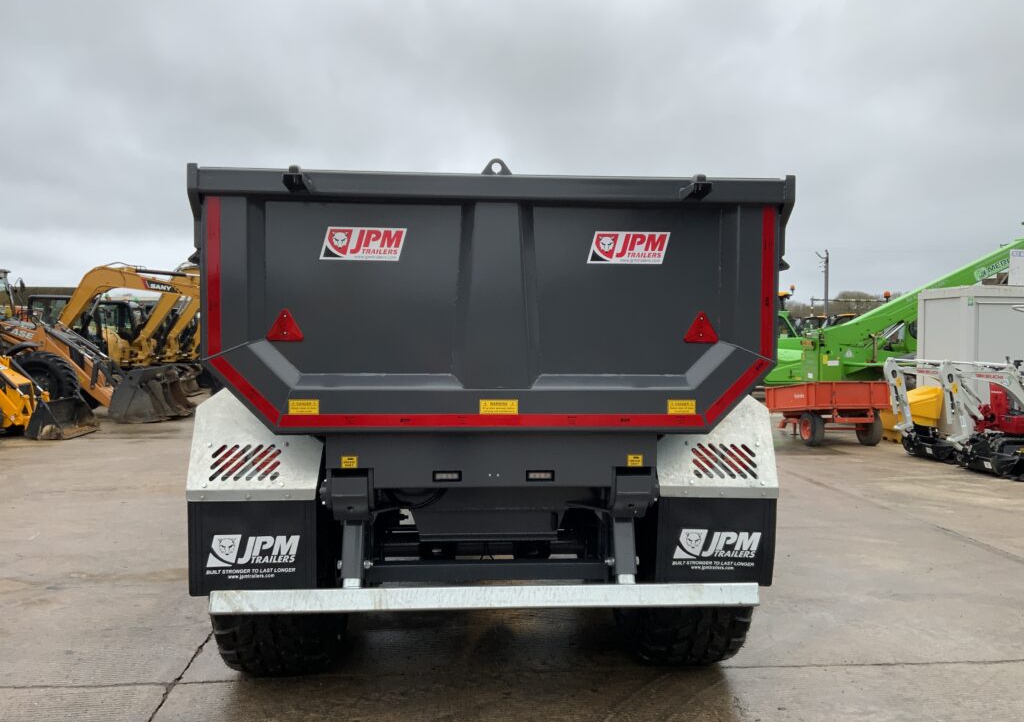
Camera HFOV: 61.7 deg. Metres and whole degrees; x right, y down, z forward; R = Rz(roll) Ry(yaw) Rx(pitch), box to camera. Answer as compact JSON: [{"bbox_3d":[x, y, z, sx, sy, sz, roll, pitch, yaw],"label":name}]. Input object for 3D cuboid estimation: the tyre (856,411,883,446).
[{"bbox_3d":[5.659,1.084,13.580,0.200,0.525,0.525,0,1,-6],"label":"tyre"}]

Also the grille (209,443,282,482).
[{"bbox_3d":[-1.118,0.429,3.600,0.302,0.158,0.020,0,-23,-5],"label":"grille"}]

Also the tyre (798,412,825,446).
[{"bbox_3d":[4.724,1.078,13.500,0.200,0.525,0.525,0,1,-6],"label":"tyre"}]

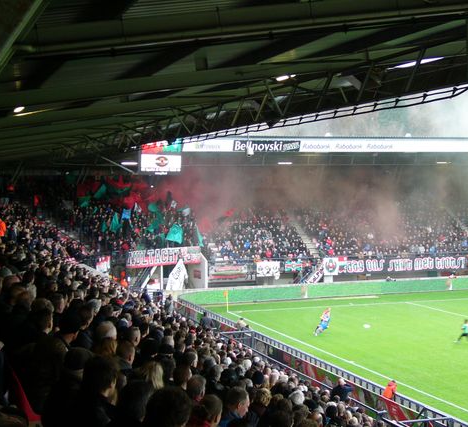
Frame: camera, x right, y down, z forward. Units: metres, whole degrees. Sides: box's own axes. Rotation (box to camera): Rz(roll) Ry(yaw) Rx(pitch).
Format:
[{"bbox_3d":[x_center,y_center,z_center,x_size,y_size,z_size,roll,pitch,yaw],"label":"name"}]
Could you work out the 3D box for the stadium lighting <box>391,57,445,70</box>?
[{"bbox_3d":[4.805,-3.949,26.000,0.300,0.200,2.400,-1,2,-21],"label":"stadium lighting"}]

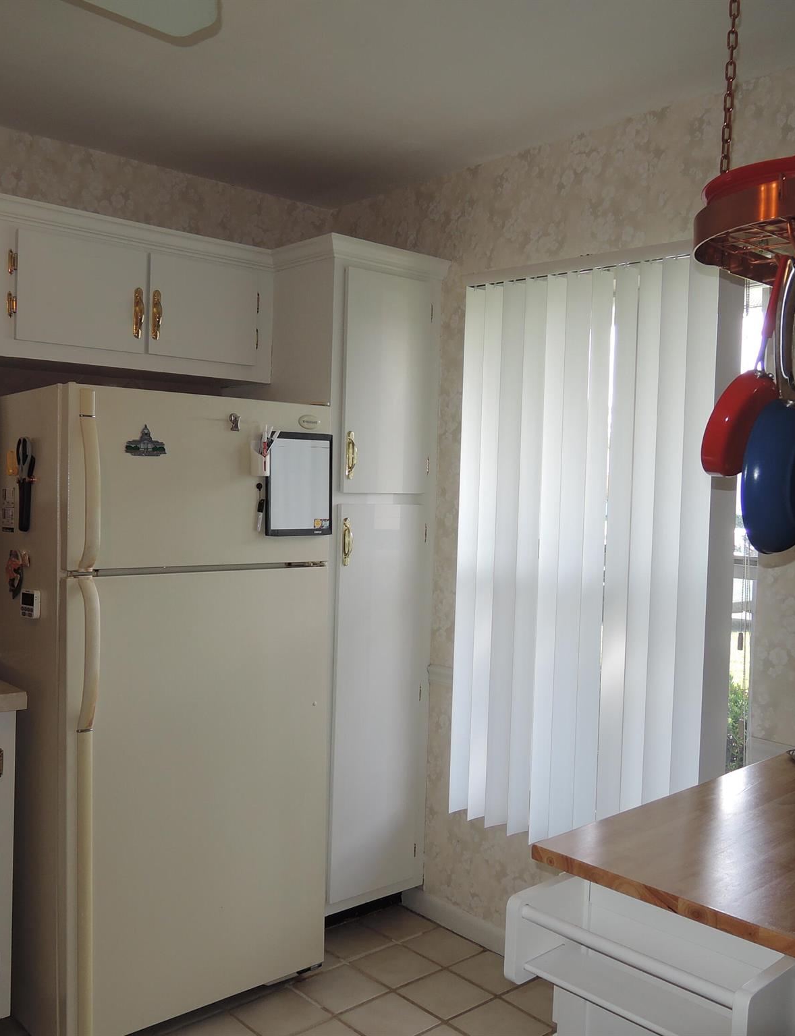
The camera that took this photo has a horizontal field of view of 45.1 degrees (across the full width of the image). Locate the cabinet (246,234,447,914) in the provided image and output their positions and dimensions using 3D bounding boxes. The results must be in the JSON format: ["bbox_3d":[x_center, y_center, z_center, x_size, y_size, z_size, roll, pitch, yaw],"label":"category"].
[{"bbox_3d":[-0.230,0.205,3.226,0.429,2.106,0.573,0,2,-42],"label":"cabinet"}]

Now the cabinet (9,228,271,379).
[{"bbox_3d":[-0.804,-0.611,2.910,0.838,0.346,0.286,0,2,-42],"label":"cabinet"}]

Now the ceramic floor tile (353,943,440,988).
[{"bbox_3d":[-0.005,1.346,2.870,0.200,0.010,0.200,0,2,-42],"label":"ceramic floor tile"}]

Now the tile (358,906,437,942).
[{"bbox_3d":[0.002,1.338,3.151,0.171,0.010,0.190,0,2,-42],"label":"tile"}]

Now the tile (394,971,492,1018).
[{"bbox_3d":[0.135,1.353,2.716,0.200,0.010,0.200,0,2,-42],"label":"tile"}]

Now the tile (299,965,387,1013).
[{"bbox_3d":[-0.160,1.347,2.731,0.200,0.010,0.200,0,2,-42],"label":"tile"}]

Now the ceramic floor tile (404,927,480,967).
[{"bbox_3d":[0.137,1.345,2.999,0.167,0.010,0.200,0,2,-42],"label":"ceramic floor tile"}]

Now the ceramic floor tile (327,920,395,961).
[{"bbox_3d":[-0.141,1.339,3.021,0.200,0.010,0.190,0,2,-42],"label":"ceramic floor tile"}]

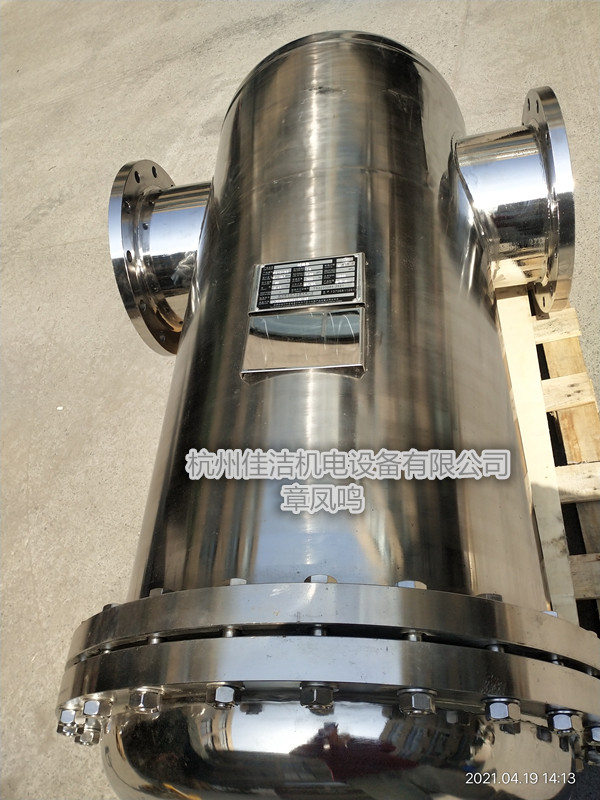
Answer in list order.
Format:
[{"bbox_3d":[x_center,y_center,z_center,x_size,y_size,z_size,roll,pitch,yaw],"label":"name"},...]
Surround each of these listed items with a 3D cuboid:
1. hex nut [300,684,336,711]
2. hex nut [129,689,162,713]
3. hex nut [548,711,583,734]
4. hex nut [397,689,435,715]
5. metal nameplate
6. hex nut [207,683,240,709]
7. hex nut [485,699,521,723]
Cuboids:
[{"bbox_3d":[0.016,0.279,0.649,0.031,0.035,0.020,2,55,2],"label":"hex nut"},{"bbox_3d":[-0.157,0.306,0.705,0.031,0.035,0.020,9,55,-9],"label":"hex nut"},{"bbox_3d":[0.272,0.332,0.711,0.035,0.031,0.020,-17,50,26],"label":"hex nut"},{"bbox_3d":[0.110,0.284,0.650,0.035,0.031,0.020,3,55,0],"label":"hex nut"},{"bbox_3d":[0.011,-0.168,1.014,0.168,0.009,0.100,-3,55,14],"label":"metal nameplate"},{"bbox_3d":[-0.074,0.285,0.668,0.035,0.031,0.020,6,55,-4],"label":"hex nut"},{"bbox_3d":[0.196,0.302,0.672,0.035,0.031,0.020,-14,52,23],"label":"hex nut"}]

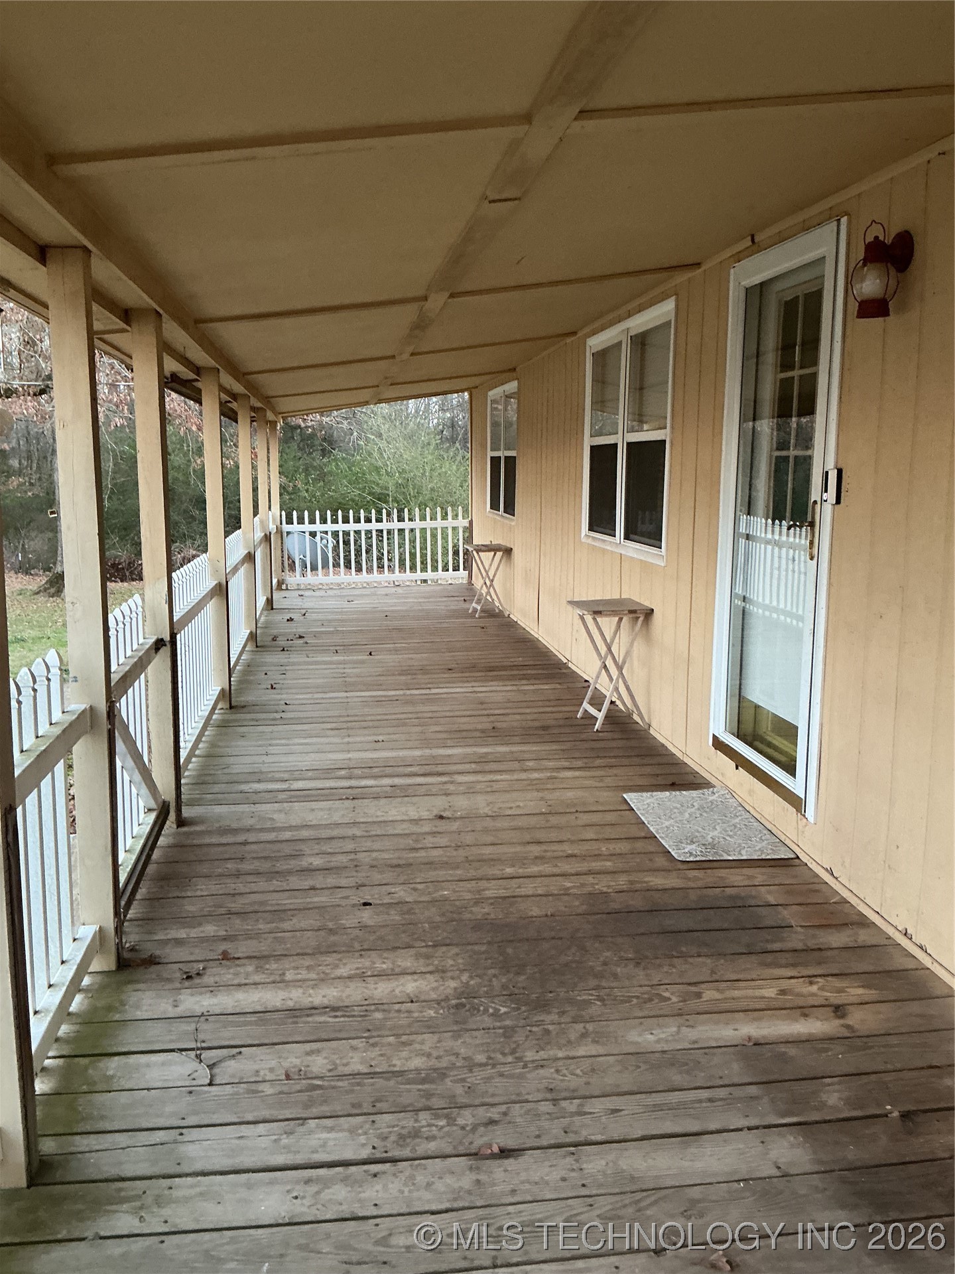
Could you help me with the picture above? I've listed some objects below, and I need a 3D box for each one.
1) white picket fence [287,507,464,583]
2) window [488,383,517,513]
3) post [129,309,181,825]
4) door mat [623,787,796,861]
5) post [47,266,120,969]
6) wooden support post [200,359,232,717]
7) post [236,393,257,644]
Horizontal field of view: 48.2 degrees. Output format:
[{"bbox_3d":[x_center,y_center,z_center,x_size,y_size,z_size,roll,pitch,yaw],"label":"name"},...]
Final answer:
[{"bbox_3d":[-1.180,-1.062,12.460,2.160,0.850,0.080,-1,9,-8],"label":"white picket fence"},{"bbox_3d":[0.233,-1.782,10.394,0.070,1.280,1.810,-1,9,-8],"label":"window"},{"bbox_3d":[-1.210,-0.223,4.026,0.090,1.942,0.090,-1,9,-8],"label":"post"},{"bbox_3d":[0.882,0.723,4.201,0.445,0.015,0.790,-1,9,-8],"label":"door mat"},{"bbox_3d":[-1.046,-0.030,2.861,0.090,1.924,0.090,-1,9,-8],"label":"post"},{"bbox_3d":[-1.482,-0.541,6.086,0.090,1.931,0.090,-1,9,-8],"label":"wooden support post"},{"bbox_3d":[-1.778,-0.880,8.254,0.090,1.927,0.090,-1,9,-8],"label":"post"}]

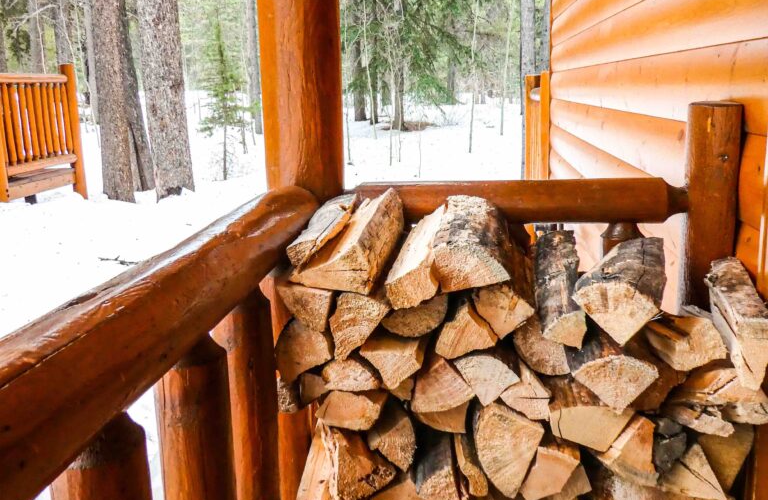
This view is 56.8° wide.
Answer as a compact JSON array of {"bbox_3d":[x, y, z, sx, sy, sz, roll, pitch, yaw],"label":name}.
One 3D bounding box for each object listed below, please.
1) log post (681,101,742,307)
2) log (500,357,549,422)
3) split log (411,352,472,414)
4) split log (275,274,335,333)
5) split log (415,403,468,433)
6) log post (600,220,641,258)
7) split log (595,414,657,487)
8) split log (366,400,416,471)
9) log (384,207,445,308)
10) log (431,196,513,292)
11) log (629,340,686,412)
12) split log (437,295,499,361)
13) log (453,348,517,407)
[{"bbox_3d":[0.683,0.225,1.541,0.110,1.053,0.110,0,13,7],"label":"log post"},{"bbox_3d":[0.269,0.209,1.417,0.086,0.077,0.420,0,13,7],"label":"log"},{"bbox_3d":[0.118,0.171,1.316,0.099,0.108,0.380,0,13,7],"label":"split log"},{"bbox_3d":[-0.109,0.055,1.430,0.099,0.085,0.420,0,13,7],"label":"split log"},{"bbox_3d":[0.120,0.229,1.379,0.090,0.070,0.400,0,13,7],"label":"split log"},{"bbox_3d":[0.578,0.300,1.766,0.105,0.750,0.105,0,13,7],"label":"log post"},{"bbox_3d":[0.408,0.270,1.309,0.092,0.120,0.410,0,13,8],"label":"split log"},{"bbox_3d":[0.037,0.272,1.378,0.082,0.118,0.400,0,13,7],"label":"split log"},{"bbox_3d":[0.089,-0.005,1.369,0.089,0.096,0.420,1,16,11],"label":"log"},{"bbox_3d":[0.162,-0.022,1.286,0.122,0.090,0.410,0,13,8],"label":"log"},{"bbox_3d":[0.459,0.161,1.339,0.102,0.122,0.410,0,13,8],"label":"log"},{"bbox_3d":[0.164,0.088,1.333,0.097,0.097,0.380,0,13,9],"label":"split log"},{"bbox_3d":[0.187,0.162,1.324,0.101,0.095,0.400,0,13,7],"label":"log"}]

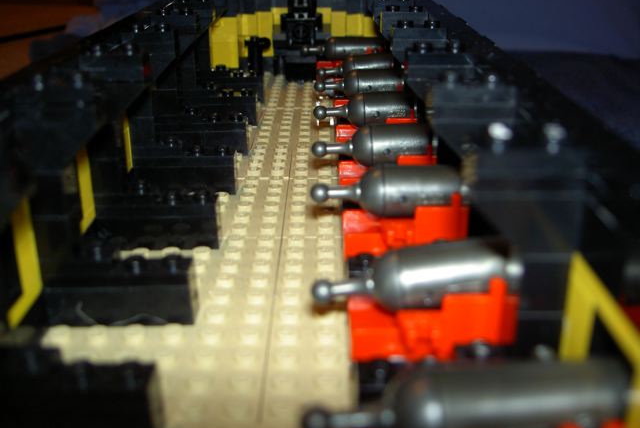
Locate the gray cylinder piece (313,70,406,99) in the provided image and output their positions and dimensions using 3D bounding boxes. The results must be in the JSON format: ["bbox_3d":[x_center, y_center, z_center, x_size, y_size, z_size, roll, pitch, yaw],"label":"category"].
[{"bbox_3d":[0.016,-0.049,0.273,0.036,0.012,0.012,-3,23,1],"label":"gray cylinder piece"}]

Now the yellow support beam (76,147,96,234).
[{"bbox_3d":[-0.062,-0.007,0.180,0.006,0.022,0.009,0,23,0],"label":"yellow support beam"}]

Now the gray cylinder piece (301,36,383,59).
[{"bbox_3d":[0.010,-0.079,0.347,0.037,0.012,0.012,-1,23,1],"label":"gray cylinder piece"}]

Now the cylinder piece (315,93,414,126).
[{"bbox_3d":[0.016,-0.034,0.236,0.036,0.012,0.012,-3,23,1],"label":"cylinder piece"}]

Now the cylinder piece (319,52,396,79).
[{"bbox_3d":[0.017,-0.063,0.310,0.036,0.012,0.012,-7,23,3],"label":"cylinder piece"}]

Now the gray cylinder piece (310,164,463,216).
[{"bbox_3d":[0.016,-0.005,0.161,0.036,0.012,0.012,-1,23,0],"label":"gray cylinder piece"}]

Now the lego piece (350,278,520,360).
[{"bbox_3d":[0.020,0.016,0.126,0.029,0.014,0.016,0,23,0],"label":"lego piece"}]

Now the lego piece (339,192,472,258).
[{"bbox_3d":[0.020,0.000,0.163,0.029,0.014,0.016,0,23,0],"label":"lego piece"}]

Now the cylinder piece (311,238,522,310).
[{"bbox_3d":[0.017,0.011,0.124,0.037,0.012,0.012,-9,22,4],"label":"cylinder piece"}]

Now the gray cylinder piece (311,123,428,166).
[{"bbox_3d":[0.016,-0.019,0.199,0.036,0.012,0.012,-3,23,1],"label":"gray cylinder piece"}]

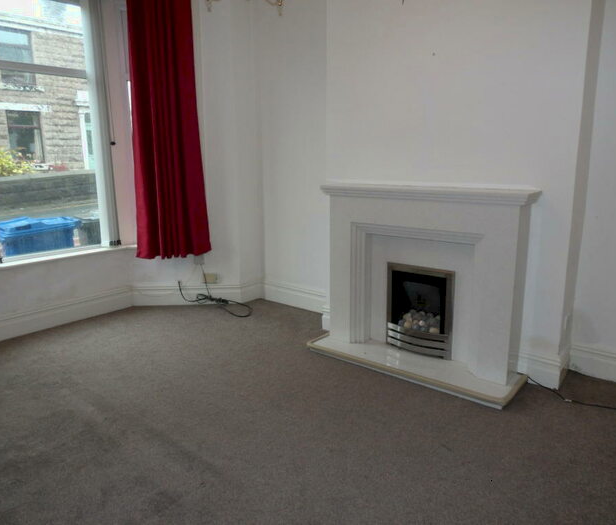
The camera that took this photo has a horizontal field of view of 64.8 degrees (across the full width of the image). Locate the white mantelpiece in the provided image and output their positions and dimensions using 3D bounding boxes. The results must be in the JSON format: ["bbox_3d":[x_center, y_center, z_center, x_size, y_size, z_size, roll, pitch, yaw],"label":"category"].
[{"bbox_3d":[0.657,0.115,3.095,1.372,1.156,0.420,9,16,38],"label":"white mantelpiece"}]

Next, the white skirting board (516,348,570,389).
[{"bbox_3d":[1.458,0.621,2.991,0.235,0.185,0.290,9,16,38],"label":"white skirting board"}]

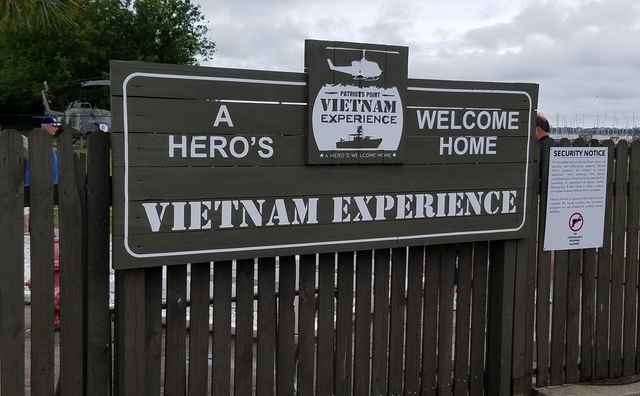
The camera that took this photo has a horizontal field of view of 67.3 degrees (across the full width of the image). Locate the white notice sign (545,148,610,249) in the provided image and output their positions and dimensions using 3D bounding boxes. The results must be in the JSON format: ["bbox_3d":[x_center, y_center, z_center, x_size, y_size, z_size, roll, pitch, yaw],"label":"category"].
[{"bbox_3d":[1.546,0.005,2.887,0.457,0.610,0.015,-1,5,-19],"label":"white notice sign"}]

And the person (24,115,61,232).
[{"bbox_3d":[-3.320,-0.120,5.750,0.420,1.720,0.520,0,7,-6],"label":"person"}]

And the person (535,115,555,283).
[{"bbox_3d":[1.900,0.115,4.200,0.420,1.720,0.520,2,7,9],"label":"person"}]

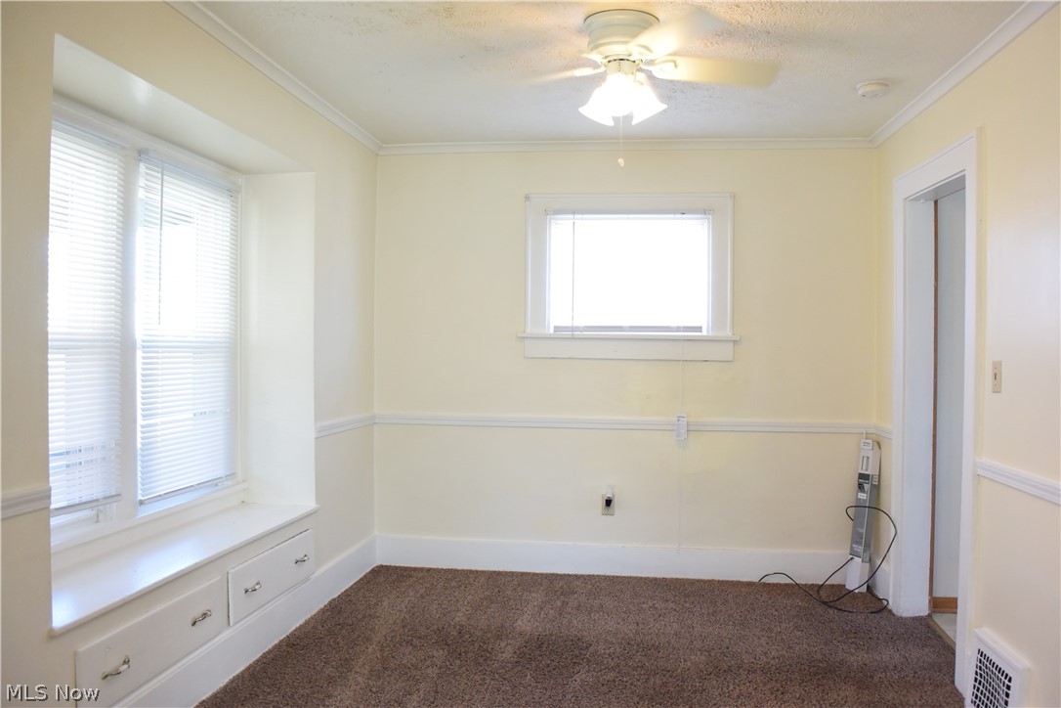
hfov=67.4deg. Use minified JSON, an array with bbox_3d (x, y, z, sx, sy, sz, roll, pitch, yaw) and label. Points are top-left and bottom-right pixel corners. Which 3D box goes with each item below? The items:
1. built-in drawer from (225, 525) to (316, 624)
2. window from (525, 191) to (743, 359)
[{"bbox_3d":[-1.238,0.926,3.390,0.350,0.210,0.750,1,0,9],"label":"built-in drawer"},{"bbox_3d":[0.545,-0.427,4.433,1.160,0.920,0.120,1,0,6],"label":"window"}]

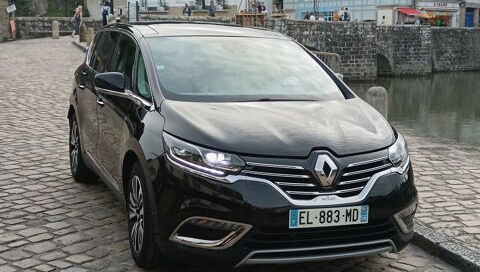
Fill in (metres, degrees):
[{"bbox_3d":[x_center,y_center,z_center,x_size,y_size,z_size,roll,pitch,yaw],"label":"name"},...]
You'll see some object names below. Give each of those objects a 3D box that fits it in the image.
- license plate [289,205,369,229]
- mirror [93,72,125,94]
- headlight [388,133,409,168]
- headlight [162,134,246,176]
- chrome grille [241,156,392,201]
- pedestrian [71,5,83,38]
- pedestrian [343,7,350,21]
[{"bbox_3d":[0.517,0.468,4.346,0.520,0.110,0.015,-2,9,-21],"label":"license plate"},{"bbox_3d":[-0.962,-0.403,5.505,0.220,0.155,0.130,-2,9,-21],"label":"mirror"},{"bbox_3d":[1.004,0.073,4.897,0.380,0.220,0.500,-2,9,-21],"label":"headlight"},{"bbox_3d":[-0.231,0.103,4.433,0.400,0.220,0.520,-2,9,-21],"label":"headlight"},{"bbox_3d":[0.492,0.248,4.395,1.000,0.260,0.160,-2,9,-21],"label":"chrome grille"},{"bbox_3d":[-8.054,-5.633,37.000,0.550,1.650,0.550,5,9,30],"label":"pedestrian"},{"bbox_3d":[8.145,-8.906,57.000,0.500,1.720,0.350,1,7,0],"label":"pedestrian"}]

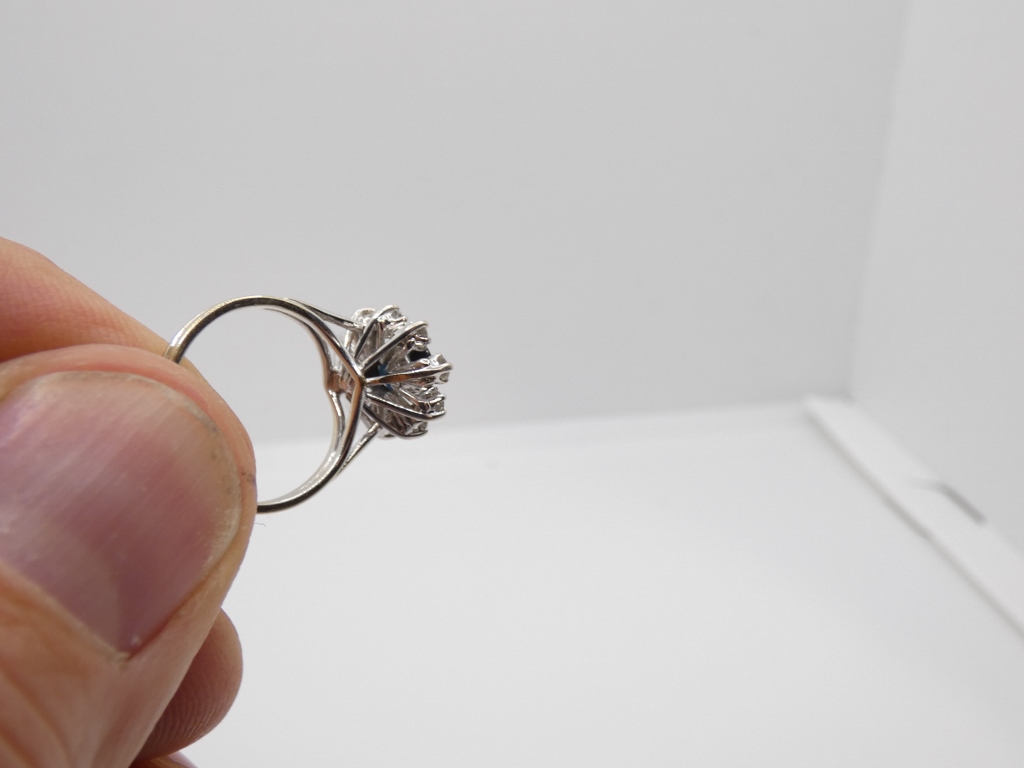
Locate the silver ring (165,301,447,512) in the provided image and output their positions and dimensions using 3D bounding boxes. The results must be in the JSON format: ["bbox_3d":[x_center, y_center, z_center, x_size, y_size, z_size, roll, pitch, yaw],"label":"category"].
[{"bbox_3d":[-0.020,0.001,0.074,0.014,0.019,0.025,2,14,45],"label":"silver ring"}]

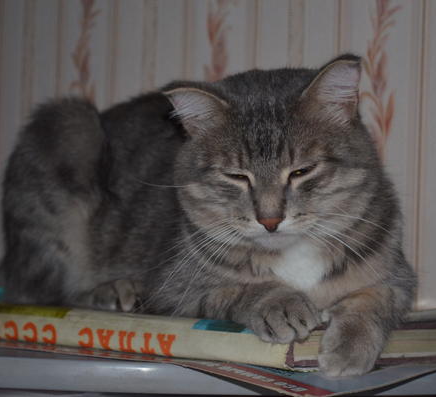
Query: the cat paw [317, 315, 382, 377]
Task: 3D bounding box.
[{"bbox_3d":[0.071,0.079,0.735,0.032,0.033,0.036,1,-3,12],"label":"cat paw"}]

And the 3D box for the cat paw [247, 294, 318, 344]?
[{"bbox_3d":[0.035,0.065,0.735,0.032,0.027,0.038,4,-4,-29],"label":"cat paw"}]

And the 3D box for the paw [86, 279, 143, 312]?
[{"bbox_3d":[-0.064,0.060,0.845,0.030,0.021,0.038,4,-4,-30],"label":"paw"}]

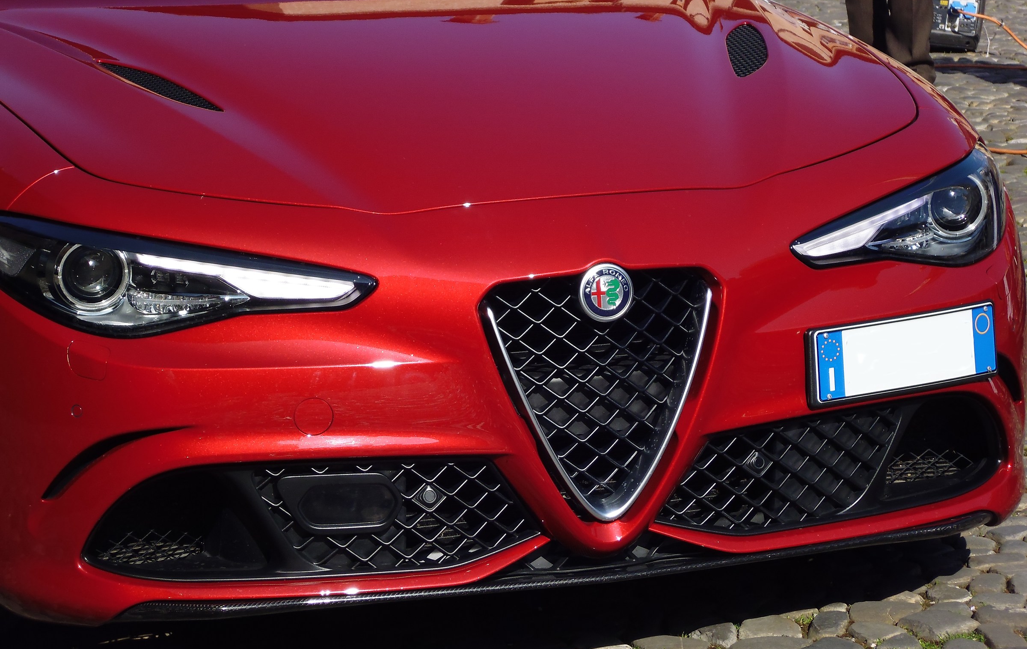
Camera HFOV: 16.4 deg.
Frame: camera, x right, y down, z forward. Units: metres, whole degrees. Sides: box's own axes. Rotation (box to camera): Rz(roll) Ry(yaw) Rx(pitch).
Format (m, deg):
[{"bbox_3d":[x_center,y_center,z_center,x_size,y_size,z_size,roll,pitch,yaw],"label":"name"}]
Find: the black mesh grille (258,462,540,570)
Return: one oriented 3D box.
[{"bbox_3d":[-0.169,0.277,5.246,0.430,0.180,0.075,-4,10,-13],"label":"black mesh grille"}]

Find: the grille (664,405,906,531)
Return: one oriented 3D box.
[{"bbox_3d":[0.404,0.229,5.440,0.415,0.180,0.075,-6,11,-24],"label":"grille"}]

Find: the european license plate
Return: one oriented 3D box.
[{"bbox_3d":[0.603,0.042,5.493,0.365,0.114,0.020,-8,8,-34],"label":"european license plate"}]

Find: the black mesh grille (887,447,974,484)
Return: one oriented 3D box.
[{"bbox_3d":[0.667,0.223,5.716,0.165,0.060,0.030,-6,11,-23],"label":"black mesh grille"}]

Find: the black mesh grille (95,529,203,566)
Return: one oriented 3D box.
[{"bbox_3d":[-0.542,0.330,5.309,0.165,0.060,0.030,-4,10,-14],"label":"black mesh grille"}]

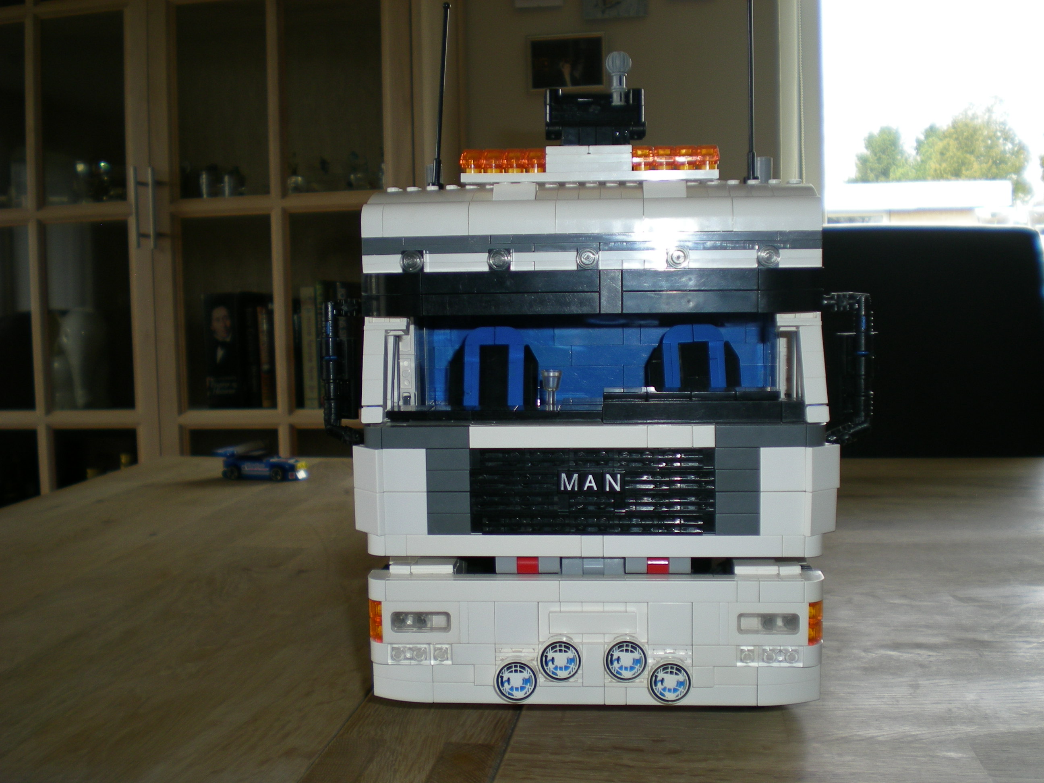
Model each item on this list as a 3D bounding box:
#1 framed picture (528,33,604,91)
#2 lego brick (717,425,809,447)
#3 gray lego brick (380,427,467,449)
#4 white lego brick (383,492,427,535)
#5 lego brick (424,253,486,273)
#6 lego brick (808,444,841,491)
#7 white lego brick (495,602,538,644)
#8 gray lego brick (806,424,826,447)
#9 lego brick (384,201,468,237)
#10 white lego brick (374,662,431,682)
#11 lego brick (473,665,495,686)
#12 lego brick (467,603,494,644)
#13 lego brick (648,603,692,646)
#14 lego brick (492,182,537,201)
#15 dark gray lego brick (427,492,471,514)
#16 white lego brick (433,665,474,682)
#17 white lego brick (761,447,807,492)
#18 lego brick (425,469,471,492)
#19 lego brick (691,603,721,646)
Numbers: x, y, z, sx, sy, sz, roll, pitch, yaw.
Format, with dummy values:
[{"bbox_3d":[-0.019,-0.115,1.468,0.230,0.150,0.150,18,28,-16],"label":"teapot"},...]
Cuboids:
[{"bbox_3d":[0.101,-0.747,2.600,0.178,0.124,0.018,-2,6,5],"label":"framed picture"},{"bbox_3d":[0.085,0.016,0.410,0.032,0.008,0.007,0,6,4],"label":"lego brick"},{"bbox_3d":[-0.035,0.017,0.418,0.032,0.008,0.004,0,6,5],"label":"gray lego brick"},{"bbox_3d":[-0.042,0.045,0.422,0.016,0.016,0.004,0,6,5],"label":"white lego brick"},{"bbox_3d":[-0.023,-0.048,0.427,0.024,0.006,0.008,0,6,5],"label":"lego brick"},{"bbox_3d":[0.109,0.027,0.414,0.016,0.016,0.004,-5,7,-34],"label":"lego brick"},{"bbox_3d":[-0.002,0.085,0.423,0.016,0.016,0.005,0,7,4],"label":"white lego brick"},{"bbox_3d":[0.105,0.015,0.410,0.008,0.008,0.010,0,7,4],"label":"gray lego brick"},{"bbox_3d":[-0.035,-0.064,0.427,0.032,0.013,0.014,0,6,4],"label":"lego brick"},{"bbox_3d":[-0.045,0.104,0.432,0.024,0.008,0.009,0,6,4],"label":"white lego brick"},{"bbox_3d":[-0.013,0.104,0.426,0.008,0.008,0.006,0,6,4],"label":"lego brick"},{"bbox_3d":[-0.014,0.084,0.422,0.010,0.016,0.008,-1,5,5],"label":"lego brick"},{"bbox_3d":[0.054,0.084,0.419,0.016,0.016,0.005,0,6,4],"label":"lego brick"},{"bbox_3d":[-0.002,-0.075,0.431,0.016,0.006,0.010,0,6,4],"label":"lego brick"},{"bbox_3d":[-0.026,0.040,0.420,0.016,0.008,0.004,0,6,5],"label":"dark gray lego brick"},{"bbox_3d":[-0.025,0.104,0.427,0.016,0.006,0.007,-1,5,6],"label":"white lego brick"},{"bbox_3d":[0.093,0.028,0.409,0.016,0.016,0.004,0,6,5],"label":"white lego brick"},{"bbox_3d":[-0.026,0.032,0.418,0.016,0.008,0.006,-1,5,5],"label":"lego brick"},{"bbox_3d":[0.067,0.084,0.419,0.010,0.016,0.008,0,6,5],"label":"lego brick"}]

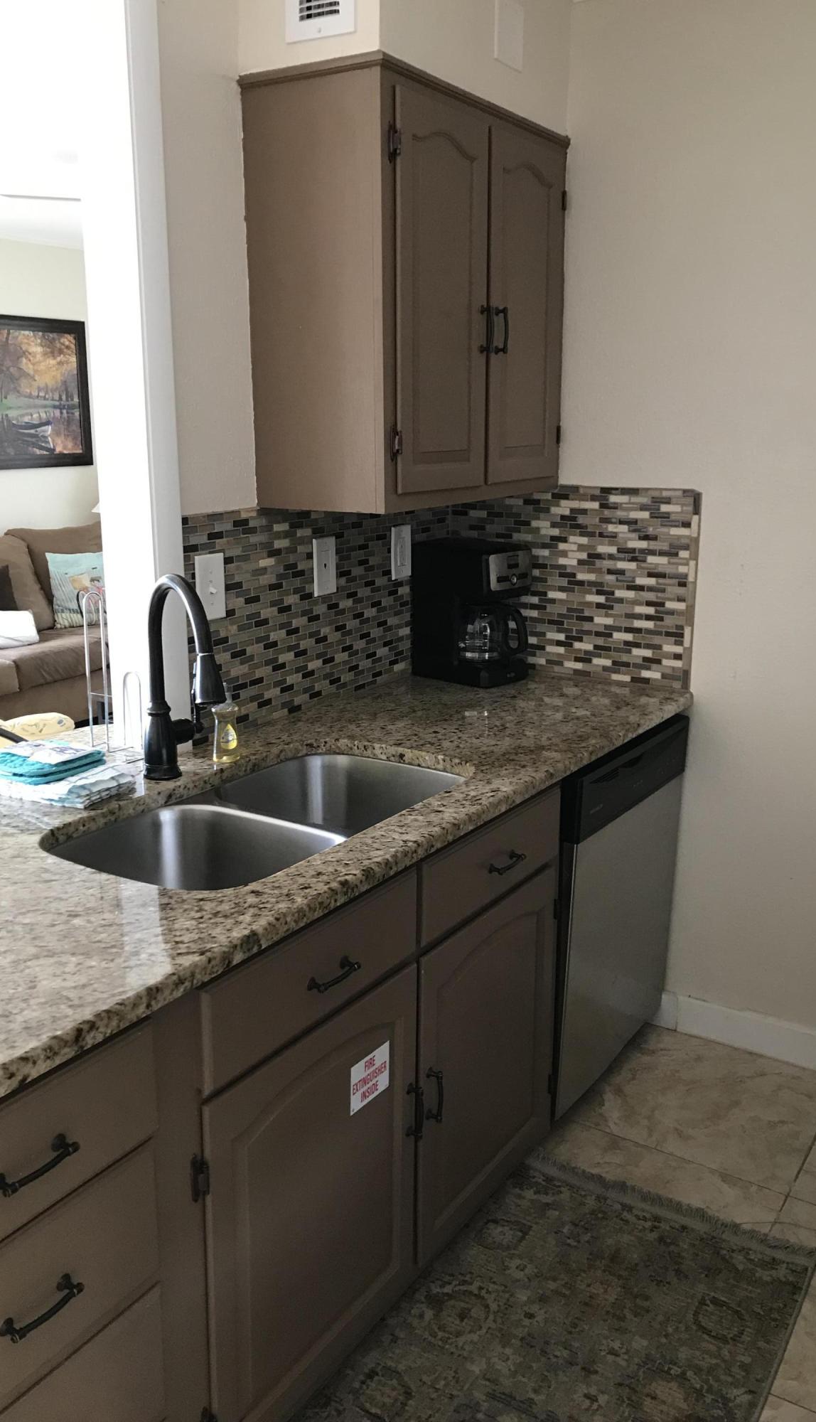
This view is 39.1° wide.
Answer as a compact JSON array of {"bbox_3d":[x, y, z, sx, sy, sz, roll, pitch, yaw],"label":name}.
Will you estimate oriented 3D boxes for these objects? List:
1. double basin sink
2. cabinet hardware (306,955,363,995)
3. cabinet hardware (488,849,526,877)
[{"bbox_3d":[-0.231,0.281,1.951,0.440,0.215,0.790,9,16,33],"label":"double basin sink"},{"bbox_3d":[-0.100,0.366,1.594,0.032,0.019,0.094,9,16,33],"label":"cabinet hardware"},{"bbox_3d":[0.173,0.266,2.005,0.032,0.019,0.094,9,16,33],"label":"cabinet hardware"}]

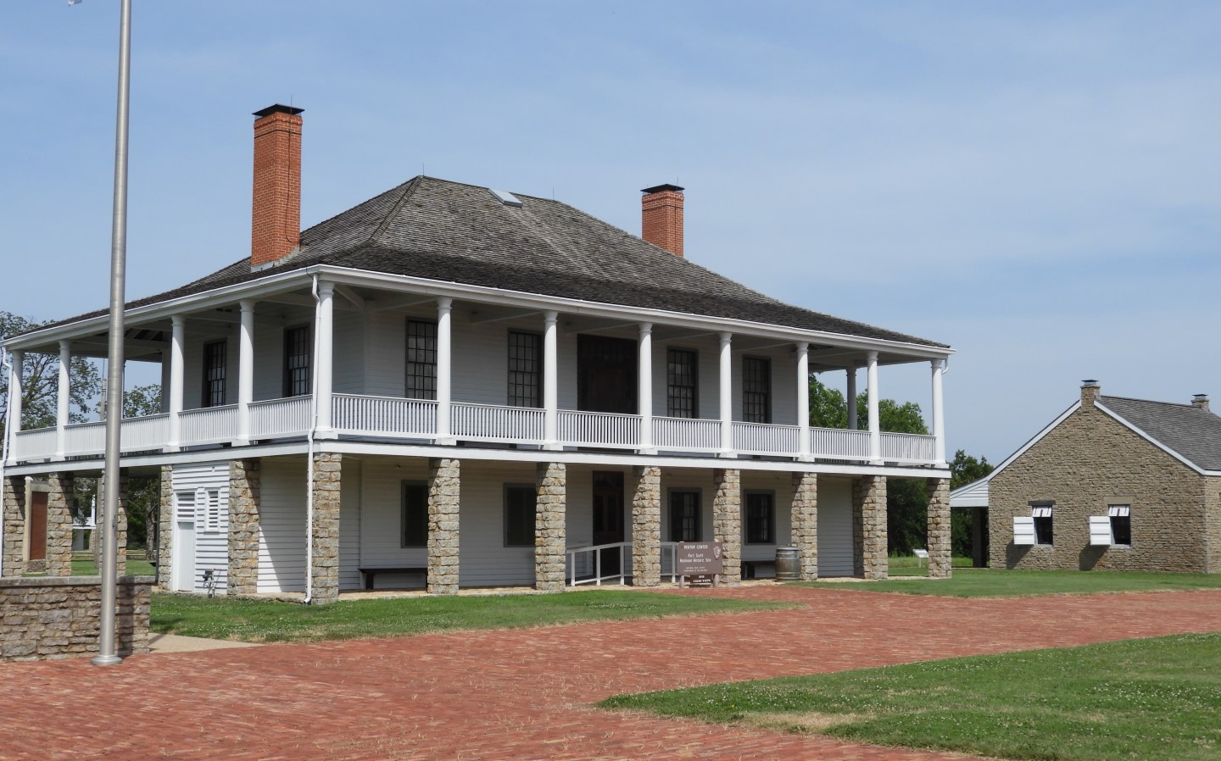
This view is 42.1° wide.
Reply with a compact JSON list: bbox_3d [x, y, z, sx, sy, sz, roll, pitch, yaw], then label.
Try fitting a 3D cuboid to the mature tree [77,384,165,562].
[{"bbox_3d":[-24.922,4.634,86.438,8.000,10.200,8.000,2,-6,-16],"label":"mature tree"}]

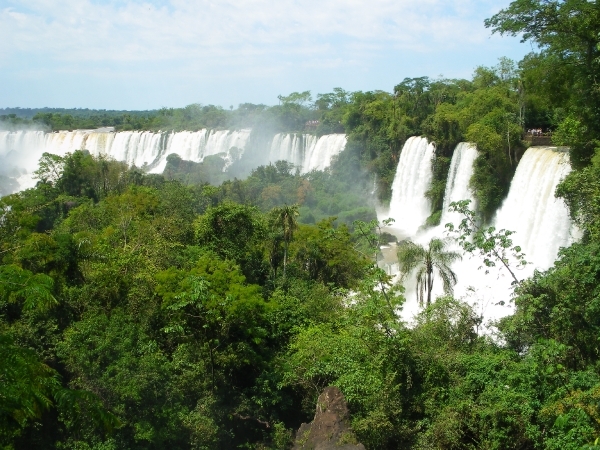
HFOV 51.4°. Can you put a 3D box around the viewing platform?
[{"bbox_3d":[50.663,-18.192,132.000,6.000,3.200,3.500,3,11,17],"label":"viewing platform"}]

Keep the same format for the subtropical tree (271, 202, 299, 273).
[{"bbox_3d":[-2.186,3.148,89.101,4.000,12.000,4.000,0,11,0],"label":"subtropical tree"}]

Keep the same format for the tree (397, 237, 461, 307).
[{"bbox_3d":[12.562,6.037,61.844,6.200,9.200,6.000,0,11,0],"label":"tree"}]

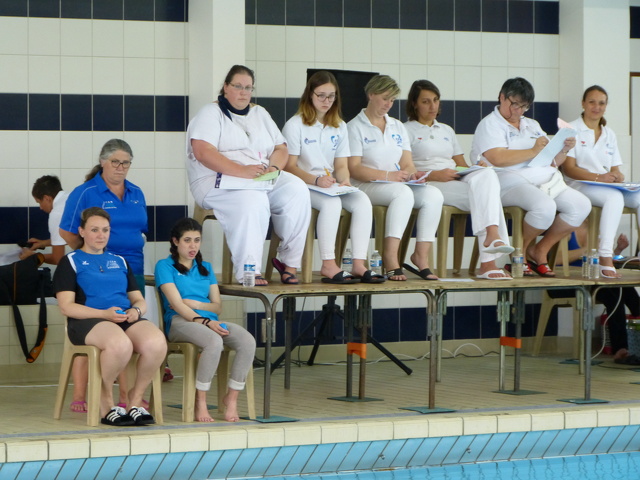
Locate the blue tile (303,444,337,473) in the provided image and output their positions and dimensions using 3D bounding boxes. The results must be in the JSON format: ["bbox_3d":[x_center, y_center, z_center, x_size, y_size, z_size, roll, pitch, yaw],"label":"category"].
[{"bbox_3d":[-0.011,1.231,17.456,0.122,0.245,0.010,-1,46,-34],"label":"blue tile"}]

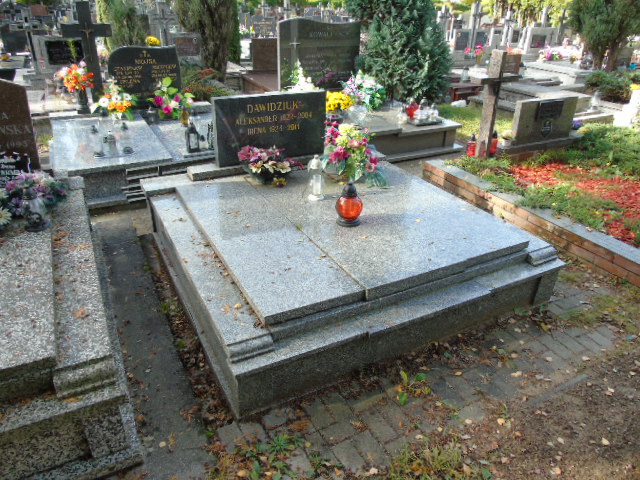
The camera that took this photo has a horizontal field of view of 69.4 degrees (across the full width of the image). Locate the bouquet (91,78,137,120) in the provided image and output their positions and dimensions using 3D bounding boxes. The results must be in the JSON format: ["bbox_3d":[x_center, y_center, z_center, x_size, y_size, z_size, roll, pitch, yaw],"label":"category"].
[{"bbox_3d":[-2.201,-1.505,4.951,0.470,0.493,0.352,-13,31,-25],"label":"bouquet"}]

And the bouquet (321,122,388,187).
[{"bbox_3d":[0.265,-0.646,3.454,0.492,0.468,0.433,-13,31,-25],"label":"bouquet"}]

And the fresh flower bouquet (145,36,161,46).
[{"bbox_3d":[-2.429,-2.844,6.687,0.185,0.185,0.185,-13,32,-26],"label":"fresh flower bouquet"}]

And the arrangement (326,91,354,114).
[{"bbox_3d":[0.182,-1.520,5.093,0.374,0.248,0.356,1,28,-1],"label":"arrangement"}]

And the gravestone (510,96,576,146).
[{"bbox_3d":[2.439,-1.319,5.045,0.860,0.420,0.100,-13,31,-25],"label":"gravestone"}]

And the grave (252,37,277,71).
[{"bbox_3d":[-0.787,-3.137,7.768,0.752,0.505,0.103,-13,32,-26],"label":"grave"}]

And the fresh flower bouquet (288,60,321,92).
[{"bbox_3d":[-0.155,-2.020,5.865,0.309,0.391,0.257,-13,32,-26],"label":"fresh flower bouquet"}]

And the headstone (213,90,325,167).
[{"bbox_3d":[-0.375,-0.881,3.627,0.920,0.513,0.090,-13,31,-25],"label":"headstone"}]

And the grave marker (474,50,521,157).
[{"bbox_3d":[1.769,-1.340,4.671,0.556,1.071,0.165,-13,32,-26],"label":"grave marker"}]

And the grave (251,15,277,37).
[{"bbox_3d":[-1.494,-5.696,12.373,0.716,0.566,0.100,-13,31,-25],"label":"grave"}]

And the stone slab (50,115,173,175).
[{"bbox_3d":[-2.034,-0.932,4.387,0.887,0.048,1.720,-13,31,-25],"label":"stone slab"}]

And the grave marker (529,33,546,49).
[{"bbox_3d":[5.394,-4.864,11.360,0.499,0.296,0.030,-13,31,-25],"label":"grave marker"}]

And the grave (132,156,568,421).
[{"bbox_3d":[0.092,-0.035,3.077,2.050,0.355,1.967,-13,32,-26],"label":"grave"}]

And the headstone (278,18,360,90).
[{"bbox_3d":[0.005,-2.385,6.052,1.102,0.865,0.093,-13,32,-26],"label":"headstone"}]

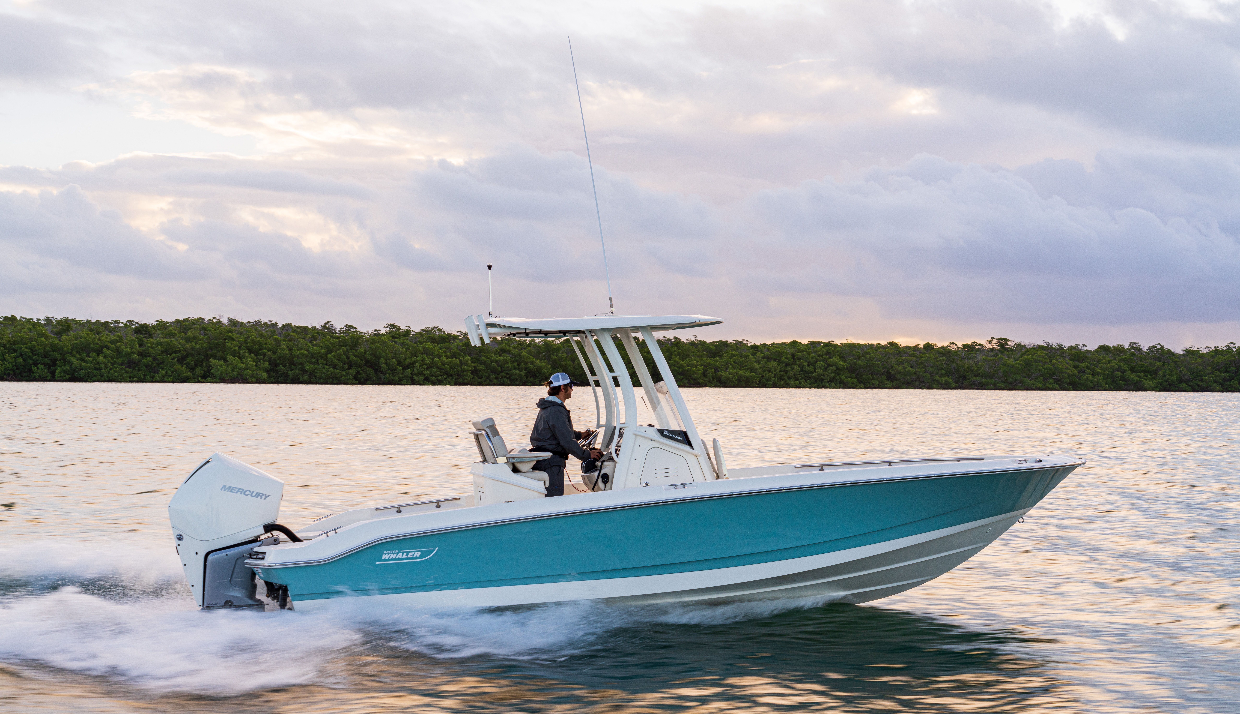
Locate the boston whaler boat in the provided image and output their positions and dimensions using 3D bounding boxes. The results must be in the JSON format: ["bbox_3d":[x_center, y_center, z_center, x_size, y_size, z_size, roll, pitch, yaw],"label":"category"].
[{"bbox_3d":[0.270,1.090,14.550,8.150,2.930,2.600,-3,0,-11],"label":"boston whaler boat"}]

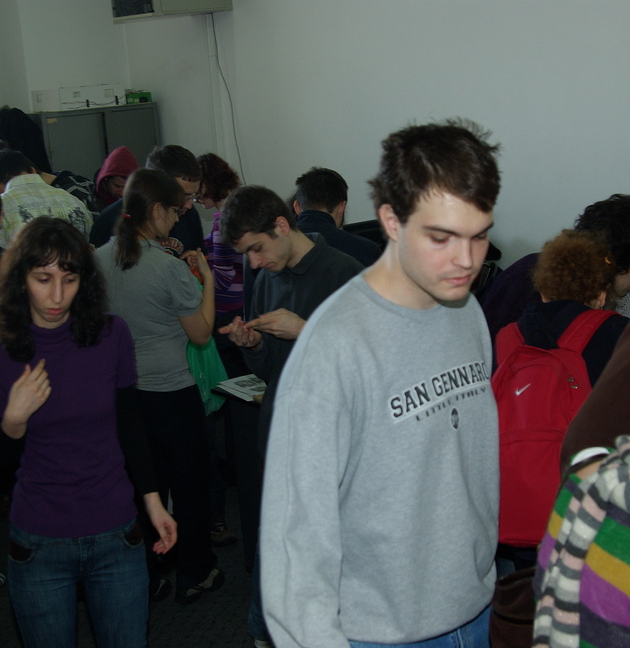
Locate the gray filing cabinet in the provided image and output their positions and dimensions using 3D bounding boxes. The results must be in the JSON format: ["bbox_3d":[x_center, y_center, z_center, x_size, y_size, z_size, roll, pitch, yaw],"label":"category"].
[{"bbox_3d":[-1.453,-0.519,7.558,0.420,1.810,0.950,6,16,39],"label":"gray filing cabinet"}]

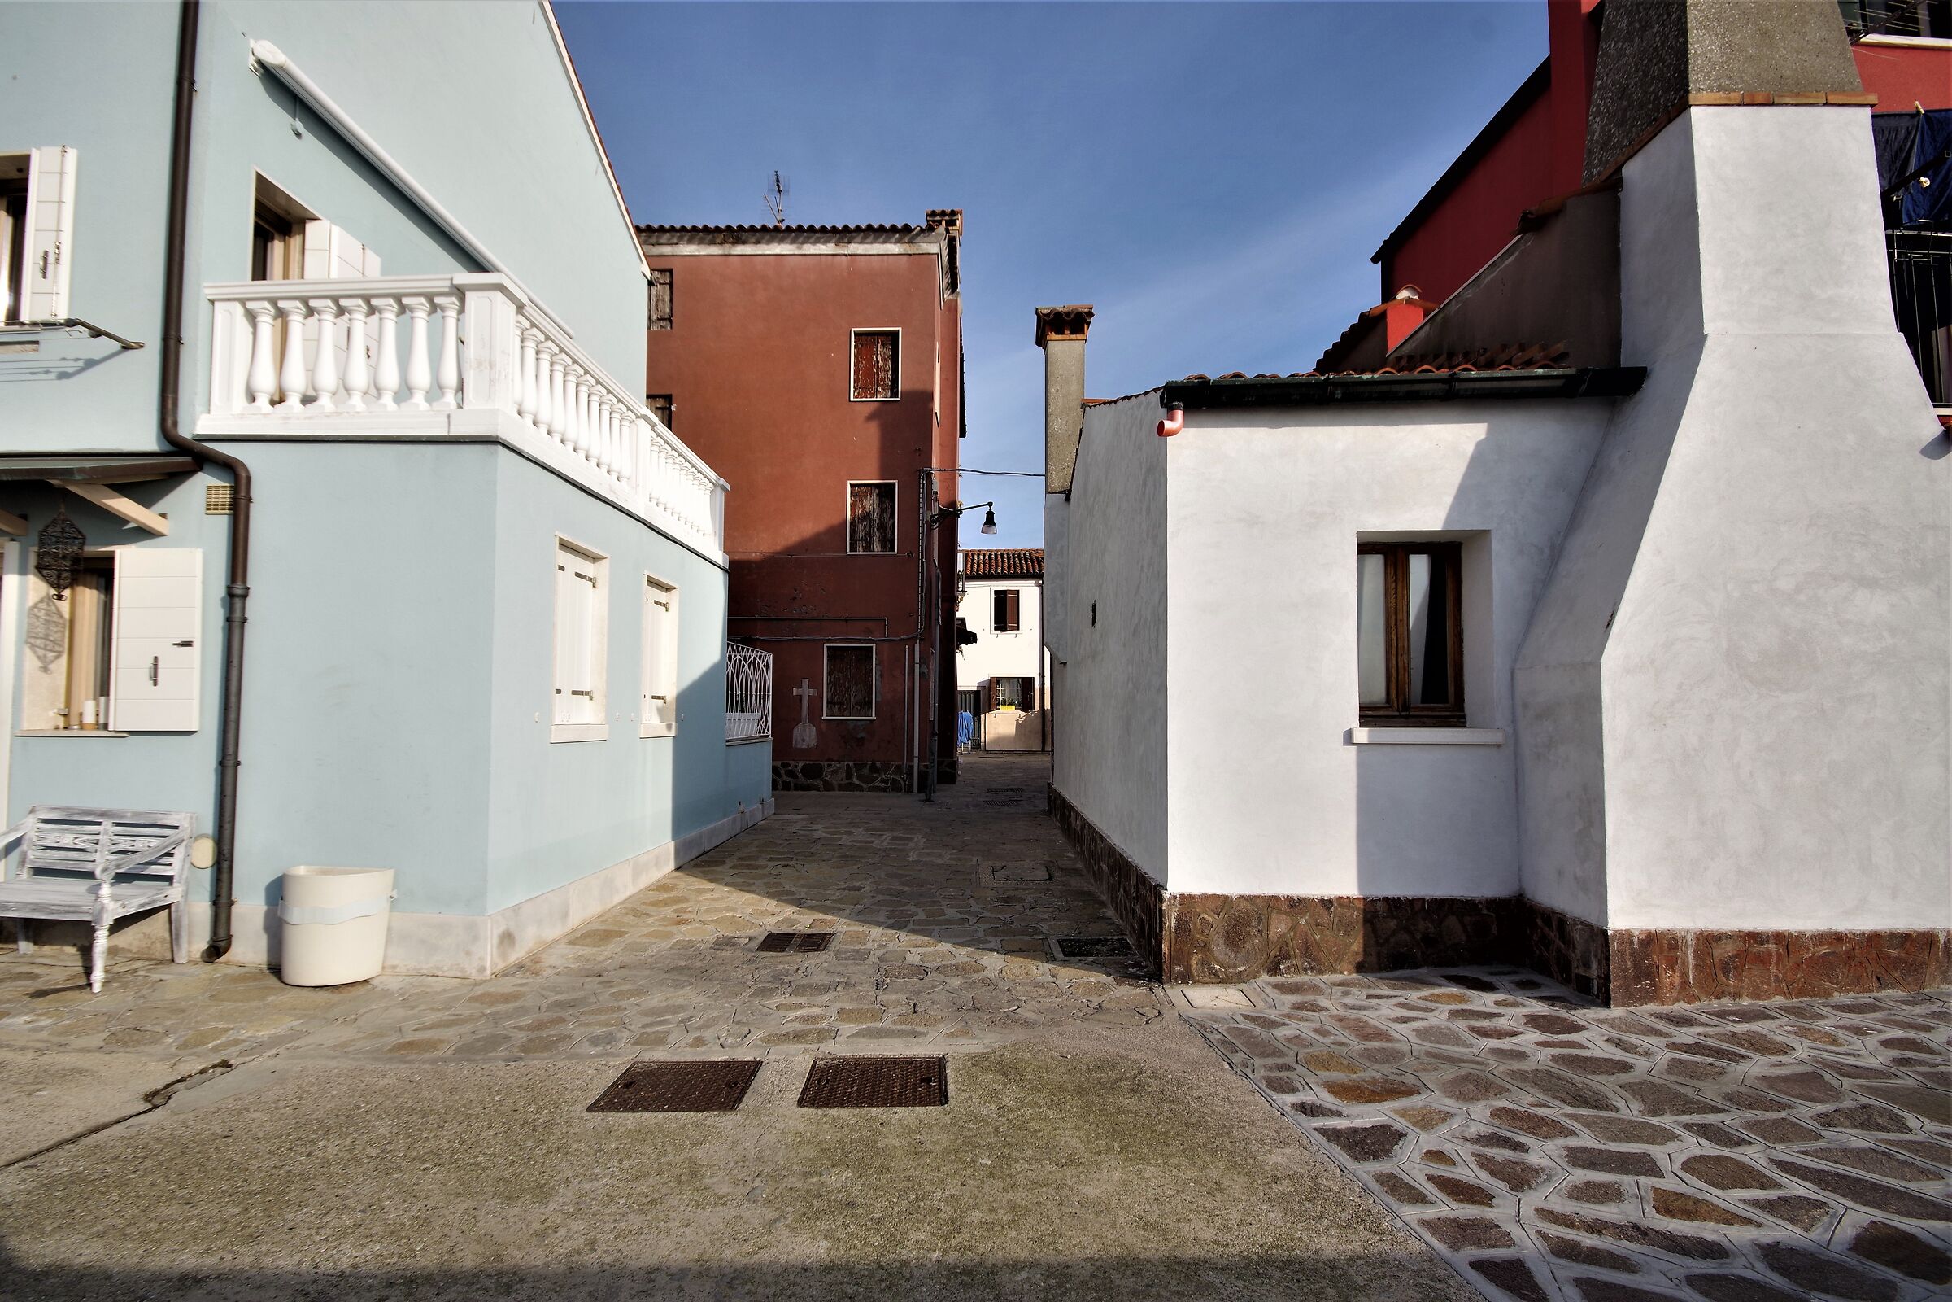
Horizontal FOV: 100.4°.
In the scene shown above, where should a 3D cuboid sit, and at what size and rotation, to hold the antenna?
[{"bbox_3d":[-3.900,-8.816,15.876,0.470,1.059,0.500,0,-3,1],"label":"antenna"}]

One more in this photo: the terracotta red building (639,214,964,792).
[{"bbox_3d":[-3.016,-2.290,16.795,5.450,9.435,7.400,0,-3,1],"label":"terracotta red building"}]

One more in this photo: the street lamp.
[{"bbox_3d":[-0.174,-2.188,13.249,1.040,0.553,0.280,0,-3,1],"label":"street lamp"}]

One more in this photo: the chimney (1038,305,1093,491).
[{"bbox_3d":[1.041,-2.912,9.620,0.640,2.134,0.640,0,-3,1],"label":"chimney"}]

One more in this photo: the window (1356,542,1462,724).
[{"bbox_3d":[2.565,-0.108,4.954,0.730,1.102,0.110,0,-3,1],"label":"window"}]

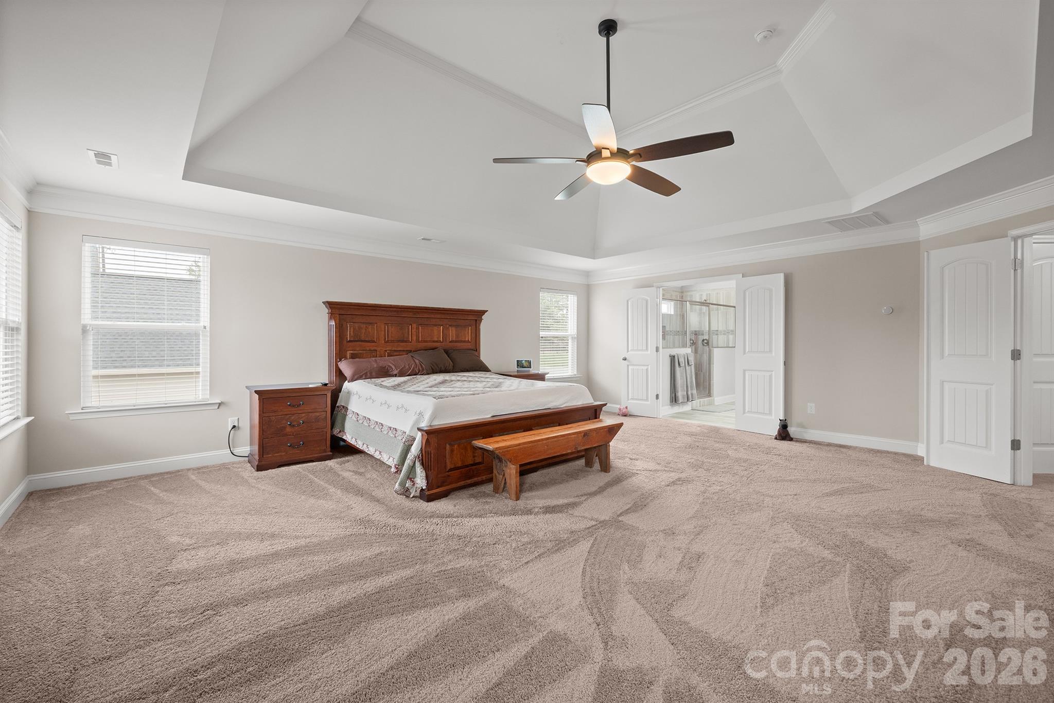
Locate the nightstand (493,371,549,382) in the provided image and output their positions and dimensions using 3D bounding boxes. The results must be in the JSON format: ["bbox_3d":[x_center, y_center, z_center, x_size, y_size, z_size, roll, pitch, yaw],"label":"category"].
[{"bbox_3d":[-0.083,0.698,6.417,0.705,0.743,0.476,-1,1,-41],"label":"nightstand"}]

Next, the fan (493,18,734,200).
[{"bbox_3d":[0.586,-1.828,3.210,1.660,1.220,1.660,-1,1,-41],"label":"fan"}]

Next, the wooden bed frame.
[{"bbox_3d":[-0.705,0.269,4.743,2.170,1.640,2.270,-1,1,-41],"label":"wooden bed frame"}]

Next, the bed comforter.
[{"bbox_3d":[-0.646,0.690,4.659,2.210,0.770,1.950,-1,1,-41],"label":"bed comforter"}]

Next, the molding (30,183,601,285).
[{"bbox_3d":[-1.400,-1.254,5.662,6.700,0.200,0.100,-1,1,-41],"label":"molding"}]

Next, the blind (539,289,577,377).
[{"bbox_3d":[0.547,-0.290,7.430,0.880,1.450,0.060,-1,1,-41],"label":"blind"}]

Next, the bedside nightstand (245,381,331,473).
[{"bbox_3d":[-2.371,0.727,4.416,0.705,0.743,0.476,-1,1,-41],"label":"bedside nightstand"}]

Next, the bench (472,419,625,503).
[{"bbox_3d":[0.253,0.888,3.699,1.530,0.420,0.280,-1,1,-41],"label":"bench"}]

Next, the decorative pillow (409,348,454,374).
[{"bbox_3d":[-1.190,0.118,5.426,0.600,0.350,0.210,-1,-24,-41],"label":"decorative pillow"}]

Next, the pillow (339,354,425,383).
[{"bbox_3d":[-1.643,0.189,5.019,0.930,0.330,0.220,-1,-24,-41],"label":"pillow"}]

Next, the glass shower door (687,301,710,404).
[{"bbox_3d":[3.190,0.000,8.147,0.870,1.780,0.050,-1,1,-41],"label":"glass shower door"}]

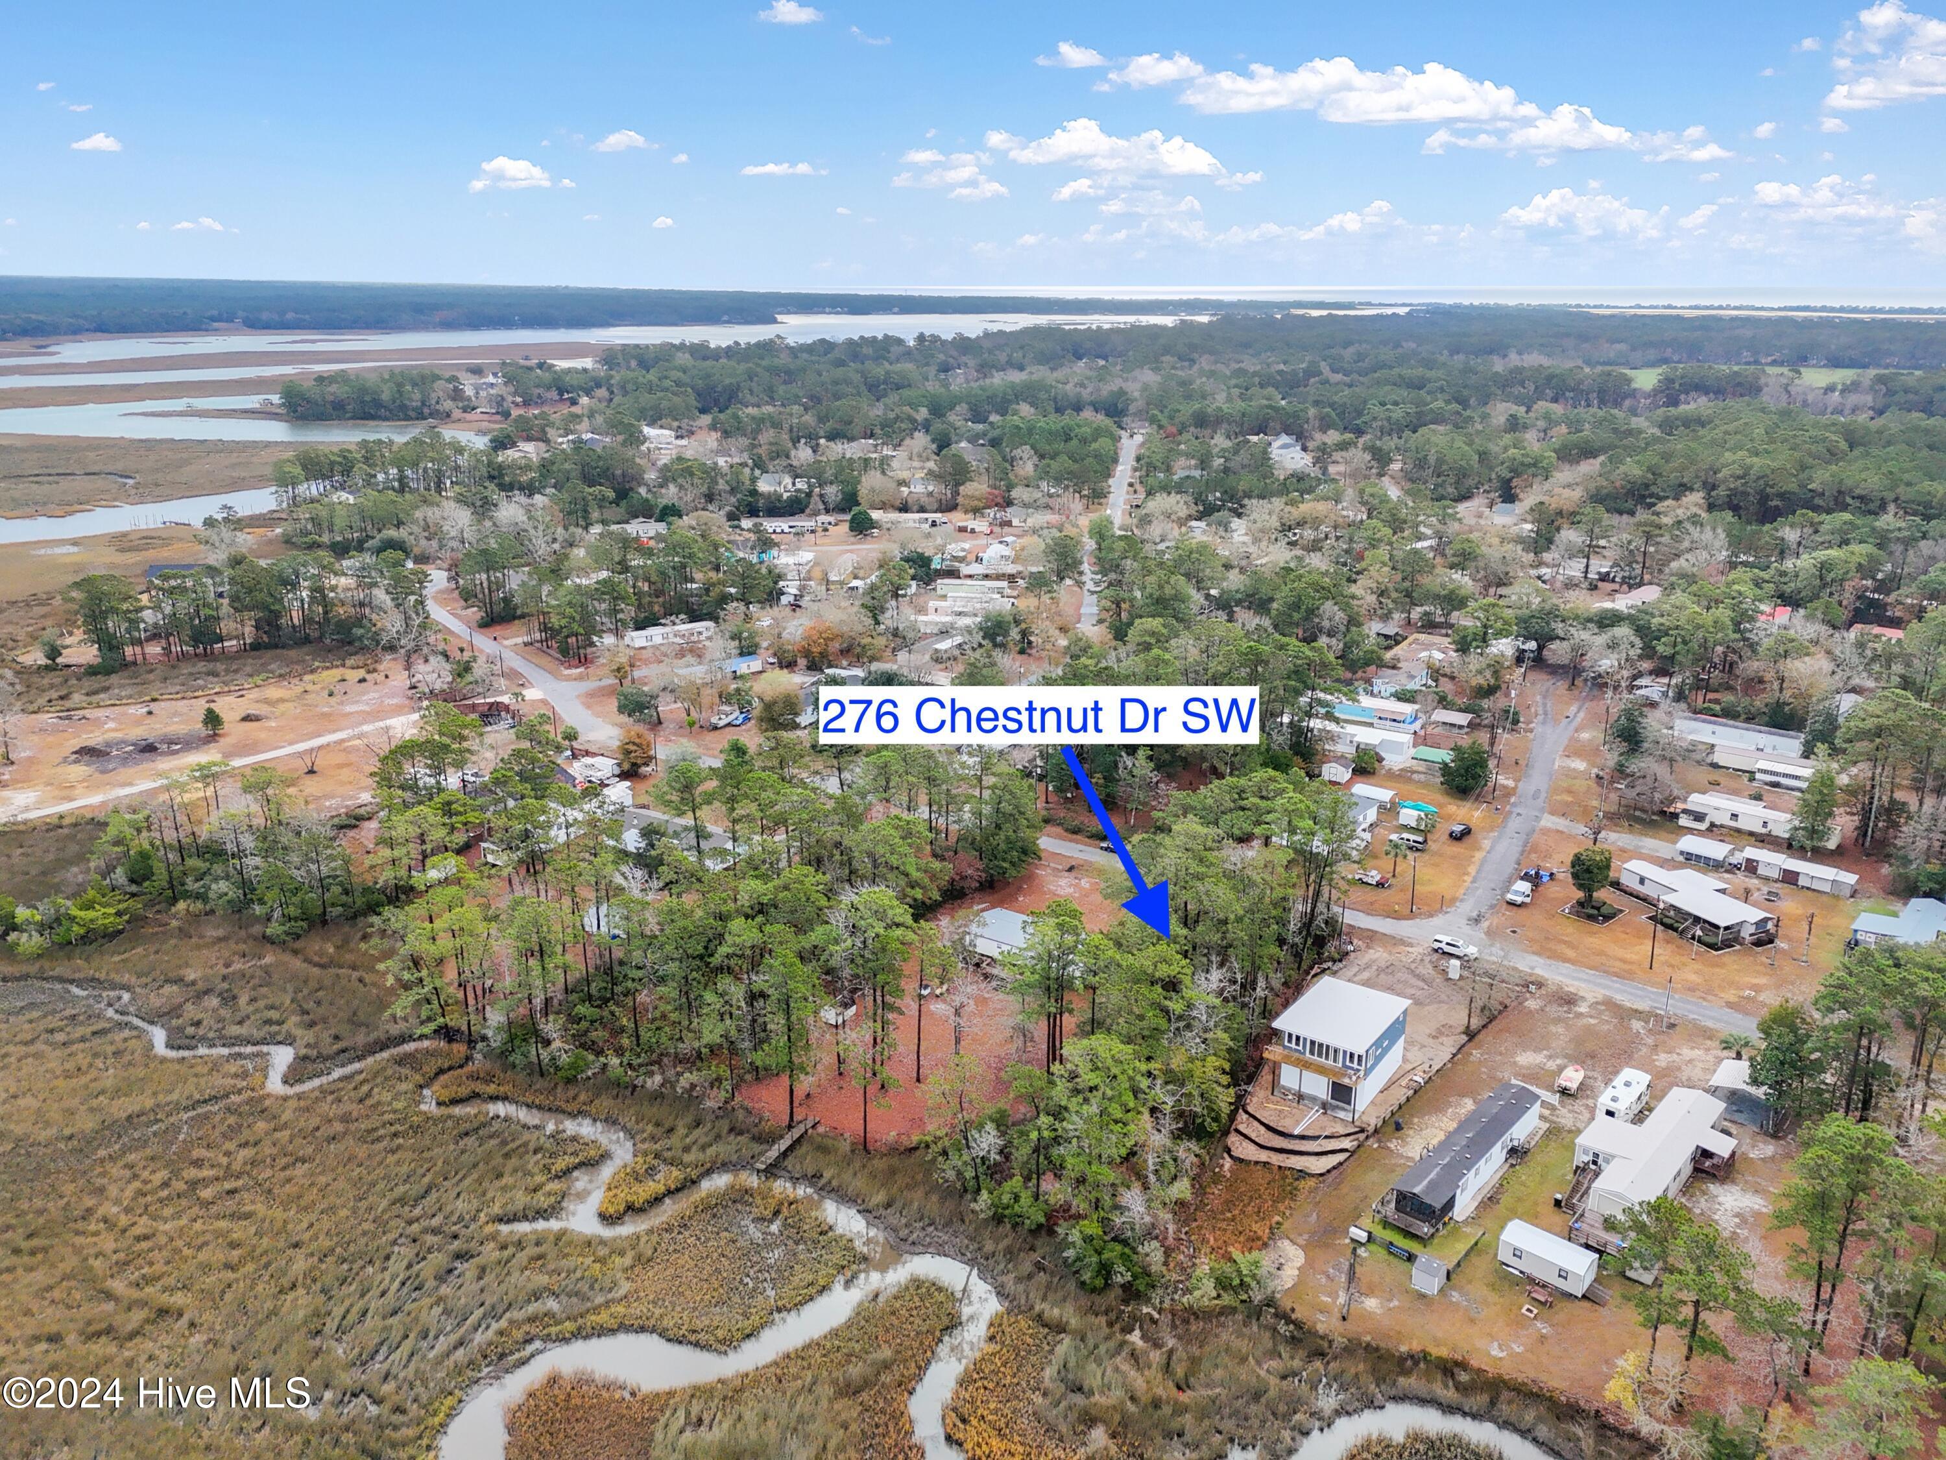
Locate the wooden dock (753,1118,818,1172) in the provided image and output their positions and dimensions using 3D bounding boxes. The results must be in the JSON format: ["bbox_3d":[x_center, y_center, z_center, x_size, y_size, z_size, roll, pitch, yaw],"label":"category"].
[{"bbox_3d":[-18.350,40.850,133.100,1.300,1.200,9.250,10,21,27],"label":"wooden dock"}]

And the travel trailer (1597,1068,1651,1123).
[{"bbox_3d":[65.500,37.350,136.160,2.500,3.100,8.400,16,24,40],"label":"travel trailer"}]

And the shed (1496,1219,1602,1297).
[{"bbox_3d":[49.390,45.160,115.850,7.100,2.900,3.400,16,24,39],"label":"shed"}]

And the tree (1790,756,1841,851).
[{"bbox_3d":[122.520,11.140,195.260,5.600,15.500,5.600,12,22,32],"label":"tree"}]

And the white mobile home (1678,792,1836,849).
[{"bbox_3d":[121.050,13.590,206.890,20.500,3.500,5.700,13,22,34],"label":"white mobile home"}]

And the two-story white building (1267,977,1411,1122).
[{"bbox_3d":[38.830,33.380,142.220,9.600,8.000,13.700,14,23,35],"label":"two-story white building"}]

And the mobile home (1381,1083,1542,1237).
[{"bbox_3d":[47.380,40.240,128.430,4.500,3.900,24.500,17,25,41],"label":"mobile home"}]

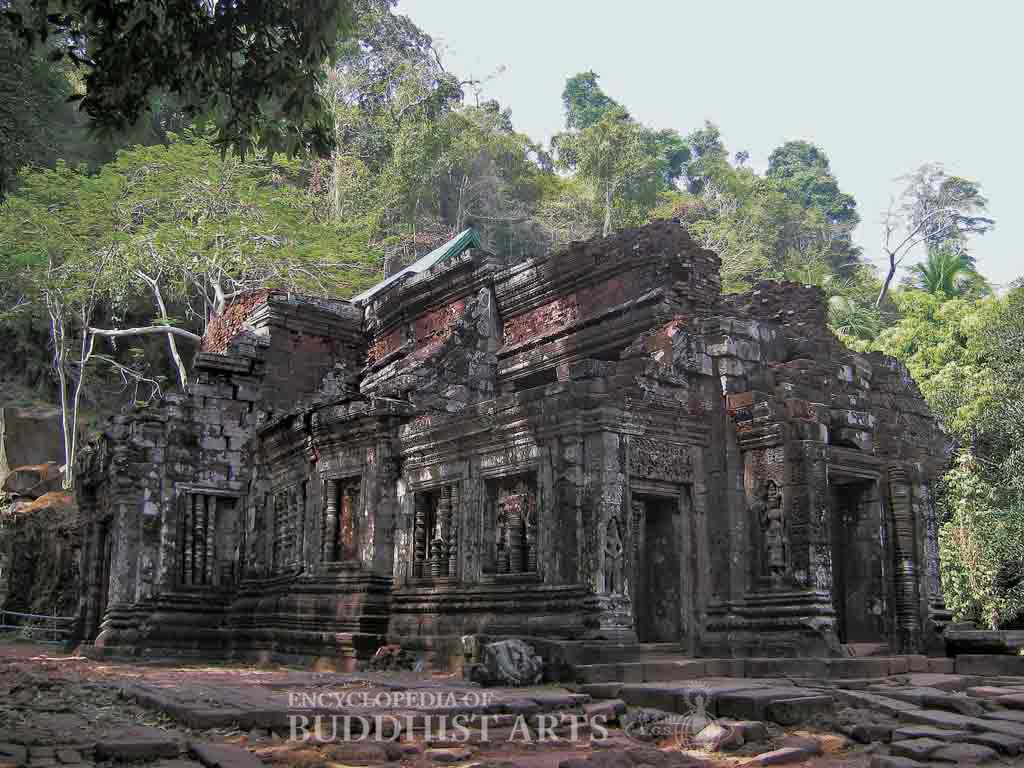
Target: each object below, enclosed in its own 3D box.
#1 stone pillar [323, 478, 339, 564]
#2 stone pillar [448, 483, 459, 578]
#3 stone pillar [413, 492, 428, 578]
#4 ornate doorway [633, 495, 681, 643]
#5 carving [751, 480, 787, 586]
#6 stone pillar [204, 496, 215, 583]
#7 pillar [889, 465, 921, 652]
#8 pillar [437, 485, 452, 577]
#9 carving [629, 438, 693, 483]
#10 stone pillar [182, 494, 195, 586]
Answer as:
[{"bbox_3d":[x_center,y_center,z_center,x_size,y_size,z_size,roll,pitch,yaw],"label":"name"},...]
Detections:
[{"bbox_3d":[-3.487,2.615,19.892,0.205,1.607,0.205,9,-16,-33],"label":"stone pillar"},{"bbox_3d":[-0.972,2.427,17.213,0.140,1.586,0.140,1,-13,0],"label":"stone pillar"},{"bbox_3d":[-1.599,2.641,18.099,0.184,1.492,0.184,9,-16,-33],"label":"stone pillar"},{"bbox_3d":[1.996,2.560,14.423,0.886,2.020,0.302,9,-16,-33],"label":"ornate doorway"},{"bbox_3d":[3.603,2.092,14.545,0.238,1.479,0.540,9,-16,-33],"label":"carving"},{"bbox_3d":[-6.078,3.116,20.805,0.140,1.794,0.140,9,-16,-33],"label":"stone pillar"},{"bbox_3d":[5.747,2.528,15.165,0.270,2.720,0.270,9,-16,-33],"label":"pillar"},{"bbox_3d":[-1.138,2.462,17.452,0.173,1.541,0.173,9,-16,-33],"label":"pillar"},{"bbox_3d":[2.080,1.106,14.713,1.188,0.540,0.216,9,-16,-33],"label":"carving"},{"bbox_3d":[-6.426,3.080,20.568,0.151,1.773,0.151,9,-16,-33],"label":"stone pillar"}]

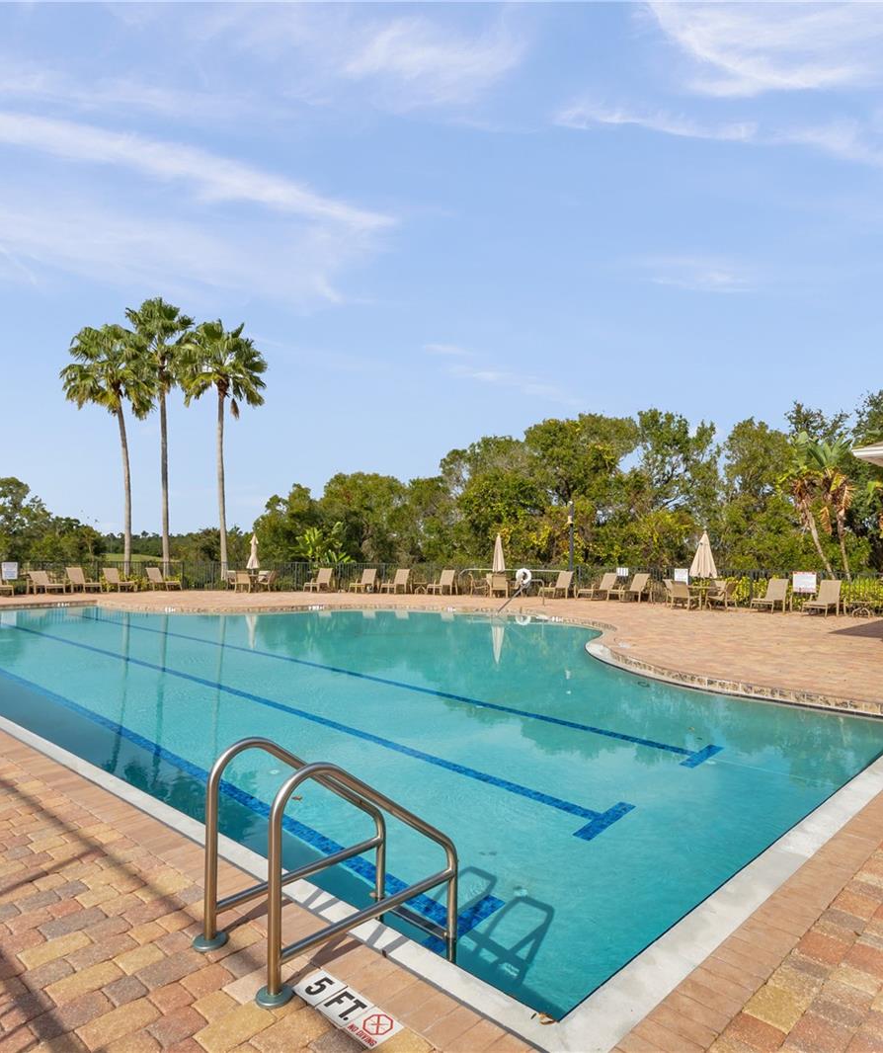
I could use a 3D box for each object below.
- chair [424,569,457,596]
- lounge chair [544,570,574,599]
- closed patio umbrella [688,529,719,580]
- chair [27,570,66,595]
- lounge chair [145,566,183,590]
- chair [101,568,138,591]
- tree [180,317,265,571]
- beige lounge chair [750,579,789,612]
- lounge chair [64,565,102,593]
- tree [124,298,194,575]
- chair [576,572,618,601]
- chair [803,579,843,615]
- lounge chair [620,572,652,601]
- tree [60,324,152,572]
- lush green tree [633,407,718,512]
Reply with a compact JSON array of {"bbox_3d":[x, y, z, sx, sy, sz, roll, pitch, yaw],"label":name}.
[{"bbox_3d":[0.026,2.179,23.884,0.711,0.921,1.473,-1,-2,25],"label":"chair"},{"bbox_3d":[4.310,2.134,22.739,0.660,0.920,1.600,-1,-2,37],"label":"lounge chair"},{"bbox_3d":[8.066,1.315,18.861,0.800,2.360,0.800,2,-2,-43],"label":"closed patio umbrella"},{"bbox_3d":[-14.597,2.082,22.709,1.566,0.804,0.711,-1,-2,33],"label":"chair"},{"bbox_3d":[-11.364,2.139,25.195,1.600,0.920,0.660,-1,-2,40],"label":"lounge chair"},{"bbox_3d":[-12.894,2.115,24.609,1.600,0.920,0.660,-1,-2,40],"label":"chair"},{"bbox_3d":[-9.847,-3.167,27.894,3.700,11.700,3.700,0,-2,0],"label":"tree"},{"bbox_3d":[9.786,2.025,18.263,1.600,0.920,0.660,2,-2,-43],"label":"beige lounge chair"},{"bbox_3d":[-13.706,2.062,23.552,1.474,0.919,0.711,-1,-2,32],"label":"lounge chair"},{"bbox_3d":[-12.877,-3.718,28.310,3.200,12.800,3.200,0,-2,0],"label":"tree"},{"bbox_3d":[5.619,2.145,21.937,1.461,0.936,0.711,2,-2,-34],"label":"chair"},{"bbox_3d":[10.783,2.016,17.340,1.455,0.943,0.711,2,-3,-40],"label":"chair"},{"bbox_3d":[6.694,2.107,21.484,0.660,0.920,1.600,-1,-2,42],"label":"lounge chair"},{"bbox_3d":[-14.497,-3.175,27.009,3.700,11.620,3.700,2,-2,-28],"label":"tree"},{"bbox_3d":[12.254,-1.581,32.166,4.400,9.220,4.400,0,-2,21],"label":"lush green tree"}]

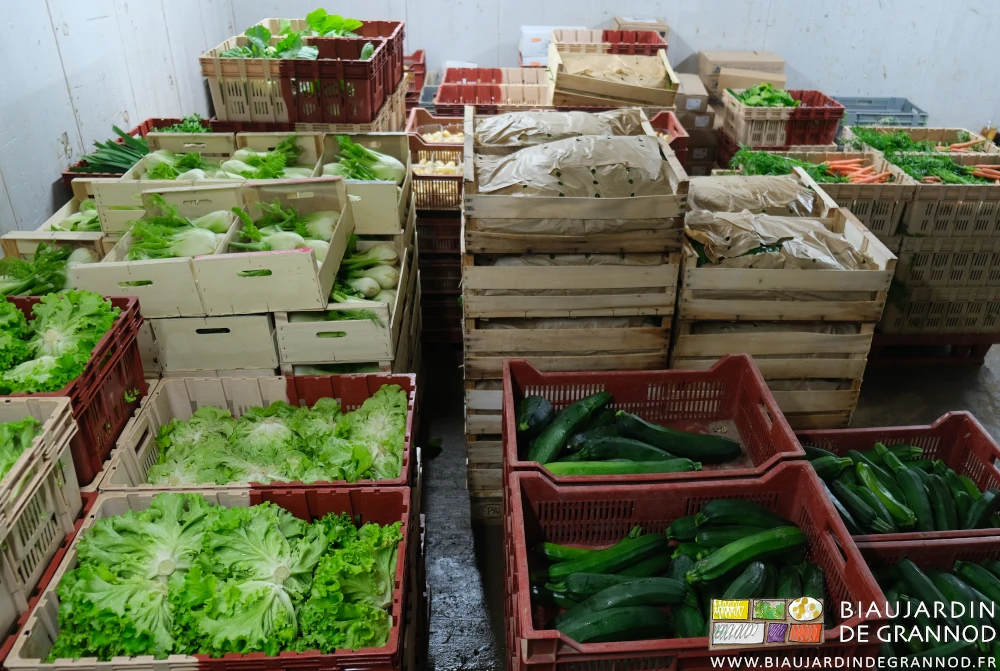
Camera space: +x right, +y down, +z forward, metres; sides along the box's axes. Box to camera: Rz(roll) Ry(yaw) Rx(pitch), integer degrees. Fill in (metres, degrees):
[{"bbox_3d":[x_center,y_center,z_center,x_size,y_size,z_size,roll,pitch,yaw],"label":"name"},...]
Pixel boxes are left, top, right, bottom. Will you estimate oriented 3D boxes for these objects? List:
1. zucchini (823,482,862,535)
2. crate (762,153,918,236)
[{"bbox_3d":[0.821,0.418,1.808,0.043,0.043,0.178,-6,32,-11],"label":"zucchini"},{"bbox_3d":[1.389,-0.604,3.273,0.600,0.240,0.400,0,30,0],"label":"crate"}]

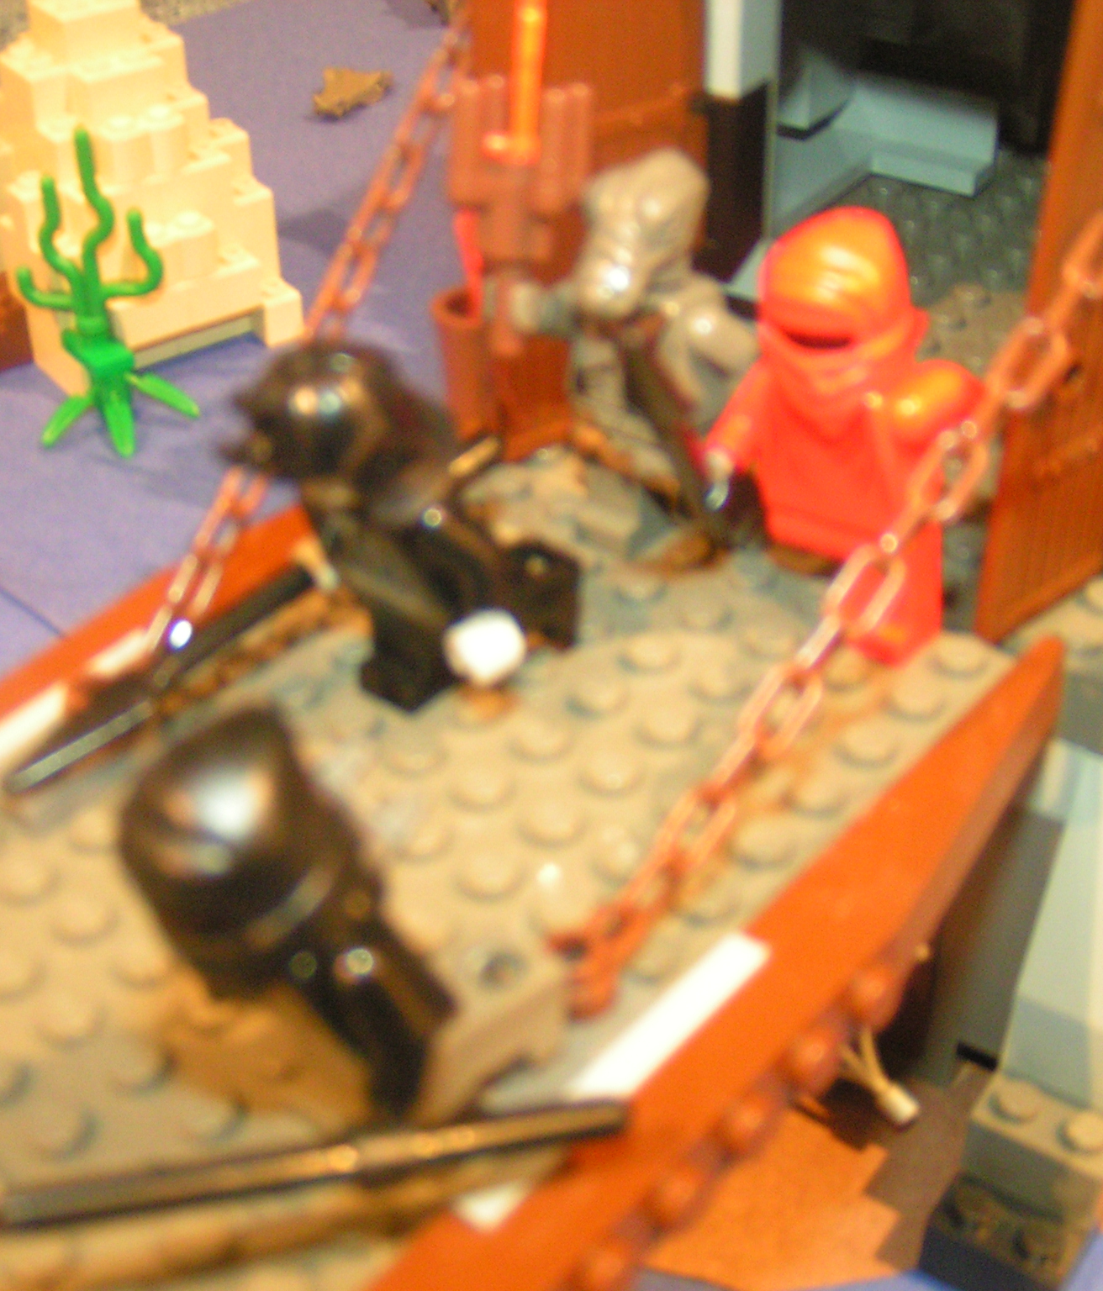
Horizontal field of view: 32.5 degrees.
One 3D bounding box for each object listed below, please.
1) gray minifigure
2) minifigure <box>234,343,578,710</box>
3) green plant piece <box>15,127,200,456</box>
[{"bbox_3d":[0.010,-0.035,0.198,0.025,0.040,0.015,24,45,33],"label":"gray minifigure"},{"bbox_3d":[-0.013,-0.011,0.168,0.021,0.040,0.024,24,61,33],"label":"minifigure"},{"bbox_3d":[-0.085,-0.067,0.354,0.031,0.056,0.025,-8,37,-10],"label":"green plant piece"}]

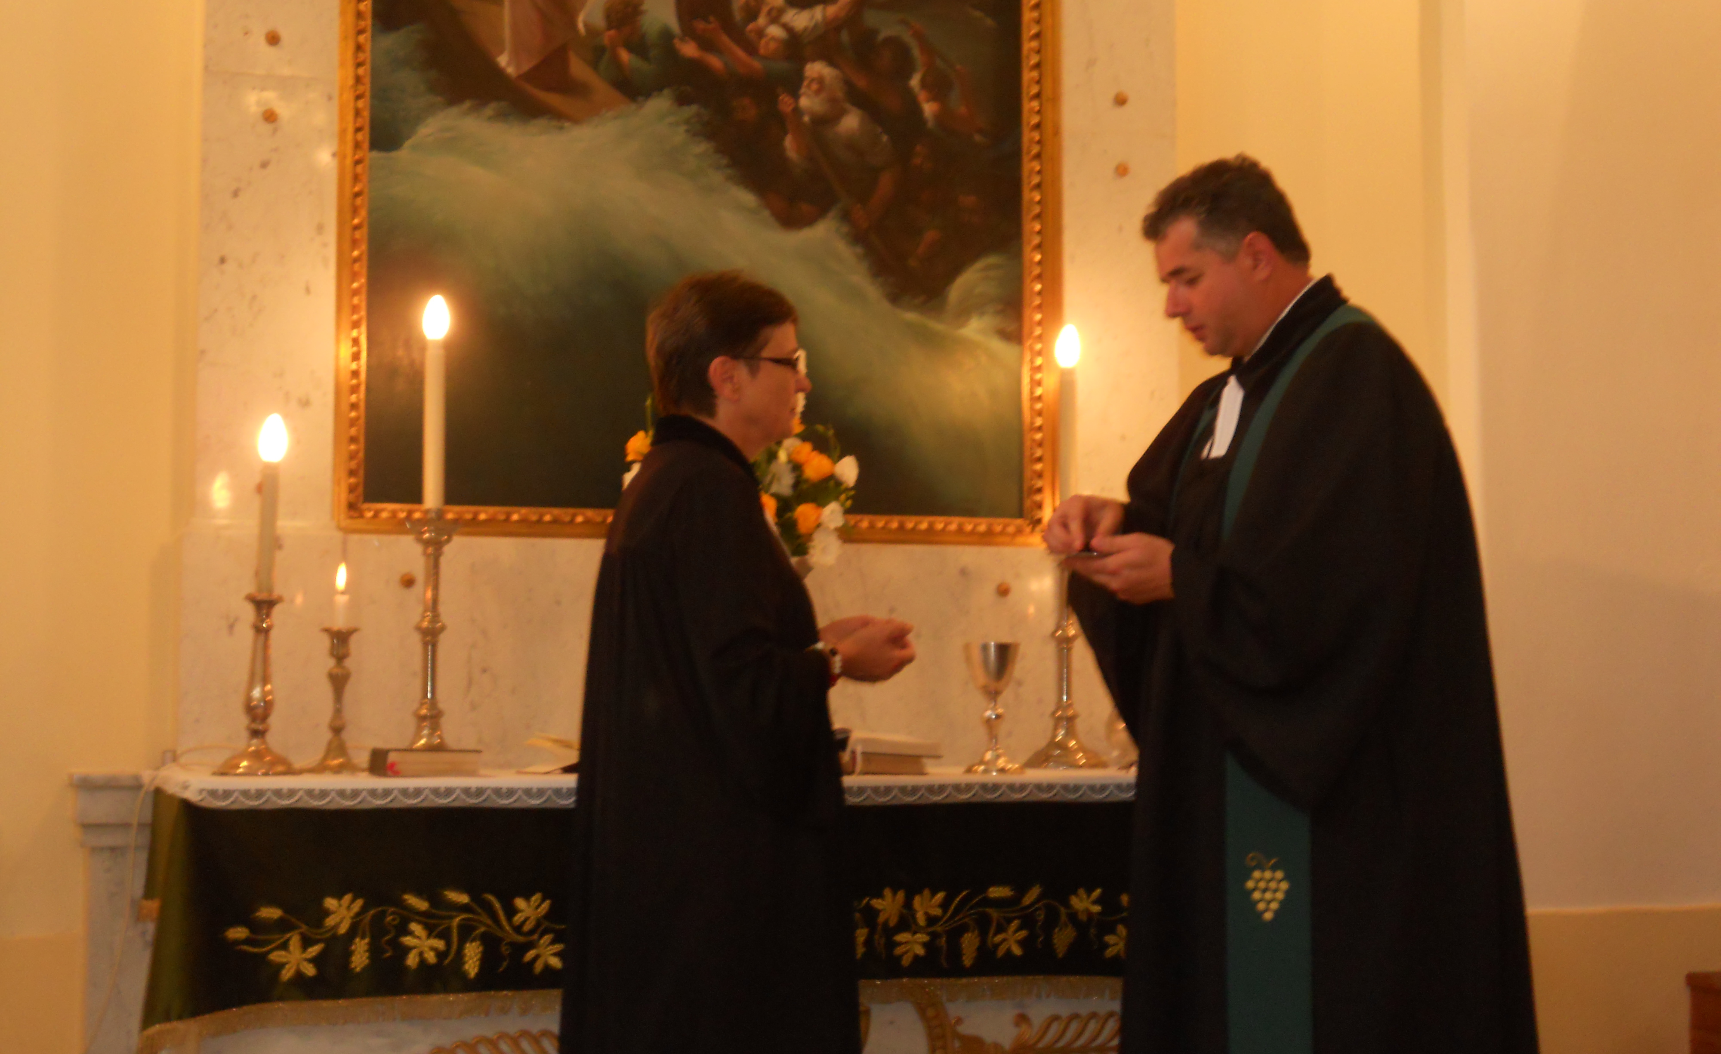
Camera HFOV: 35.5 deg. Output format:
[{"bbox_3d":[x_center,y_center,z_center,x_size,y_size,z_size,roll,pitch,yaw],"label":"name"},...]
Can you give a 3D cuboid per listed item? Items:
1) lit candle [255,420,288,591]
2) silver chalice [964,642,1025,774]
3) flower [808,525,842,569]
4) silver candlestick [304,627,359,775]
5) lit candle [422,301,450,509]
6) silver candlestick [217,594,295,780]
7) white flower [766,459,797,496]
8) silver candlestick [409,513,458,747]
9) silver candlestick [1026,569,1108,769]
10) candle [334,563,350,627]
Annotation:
[{"bbox_3d":[-0.874,-0.034,3.980,0.038,0.263,0.038,3,-4,-16],"label":"lit candle"},{"bbox_3d":[0.213,0.289,4.290,0.093,0.213,0.093,0,-4,0],"label":"silver chalice"},{"bbox_3d":[-0.056,0.032,4.300,0.055,0.069,0.050,1,-4,-9],"label":"flower"},{"bbox_3d":[-0.796,0.261,4.050,0.084,0.217,0.084,1,-4,-16],"label":"silver candlestick"},{"bbox_3d":[-0.666,-0.195,4.200,0.039,0.335,0.039,1,-4,-16],"label":"lit candle"},{"bbox_3d":[-0.893,0.234,3.980,0.121,0.273,0.121,3,-4,-16],"label":"silver candlestick"},{"bbox_3d":[-0.127,-0.078,4.280,0.050,0.058,0.045,1,-4,-9],"label":"white flower"},{"bbox_3d":[-0.672,0.179,4.200,0.135,0.408,0.135,1,-4,-16],"label":"silver candlestick"},{"bbox_3d":[0.344,0.199,4.470,0.136,0.408,0.136,0,-4,0],"label":"silver candlestick"},{"bbox_3d":[-0.782,0.102,4.050,0.021,0.101,0.021,1,-4,-16],"label":"candle"}]

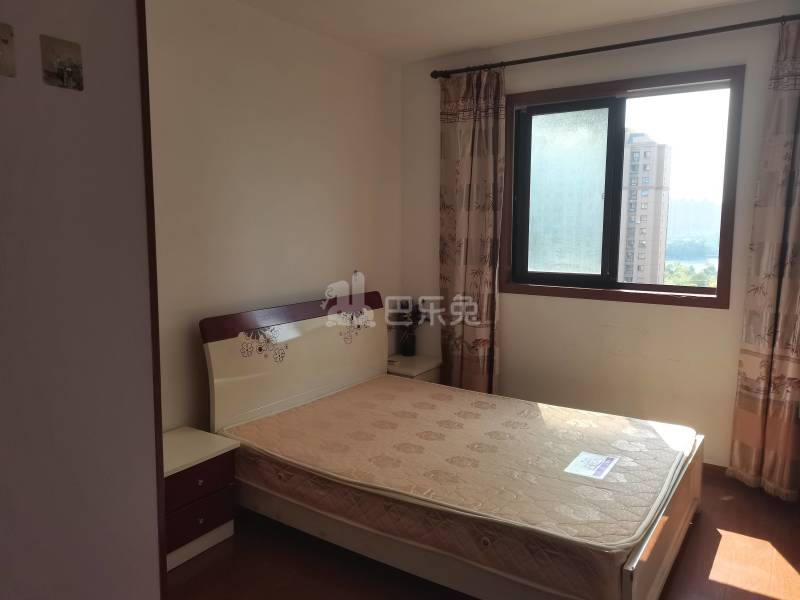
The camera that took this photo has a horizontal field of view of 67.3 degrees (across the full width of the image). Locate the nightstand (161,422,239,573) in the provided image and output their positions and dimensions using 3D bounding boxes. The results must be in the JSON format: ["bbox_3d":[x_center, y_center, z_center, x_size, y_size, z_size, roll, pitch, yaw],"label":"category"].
[{"bbox_3d":[-1.055,0.910,2.803,0.406,0.448,0.466,5,8,33],"label":"nightstand"}]

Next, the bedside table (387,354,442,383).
[{"bbox_3d":[0.080,0.711,4.564,0.406,0.447,0.466,5,8,33],"label":"bedside table"}]

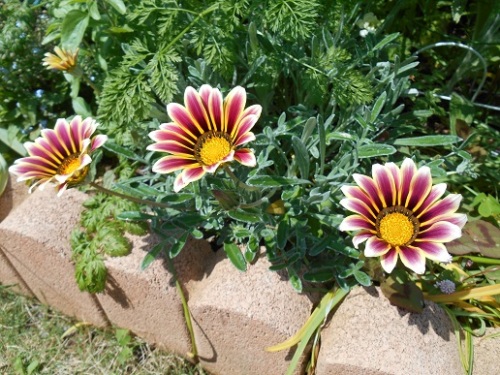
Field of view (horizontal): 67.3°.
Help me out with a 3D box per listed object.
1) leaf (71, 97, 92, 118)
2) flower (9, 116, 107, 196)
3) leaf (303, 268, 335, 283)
[{"bbox_3d":[-0.210,-0.100,0.470,0.017,0.008,0.039,-35,78,-24],"label":"leaf"},{"bbox_3d":[-0.181,-0.029,0.355,0.088,0.040,0.088,32,73,33],"label":"flower"},{"bbox_3d":[0.063,0.081,0.343,0.030,0.006,0.014,1,45,-10],"label":"leaf"}]

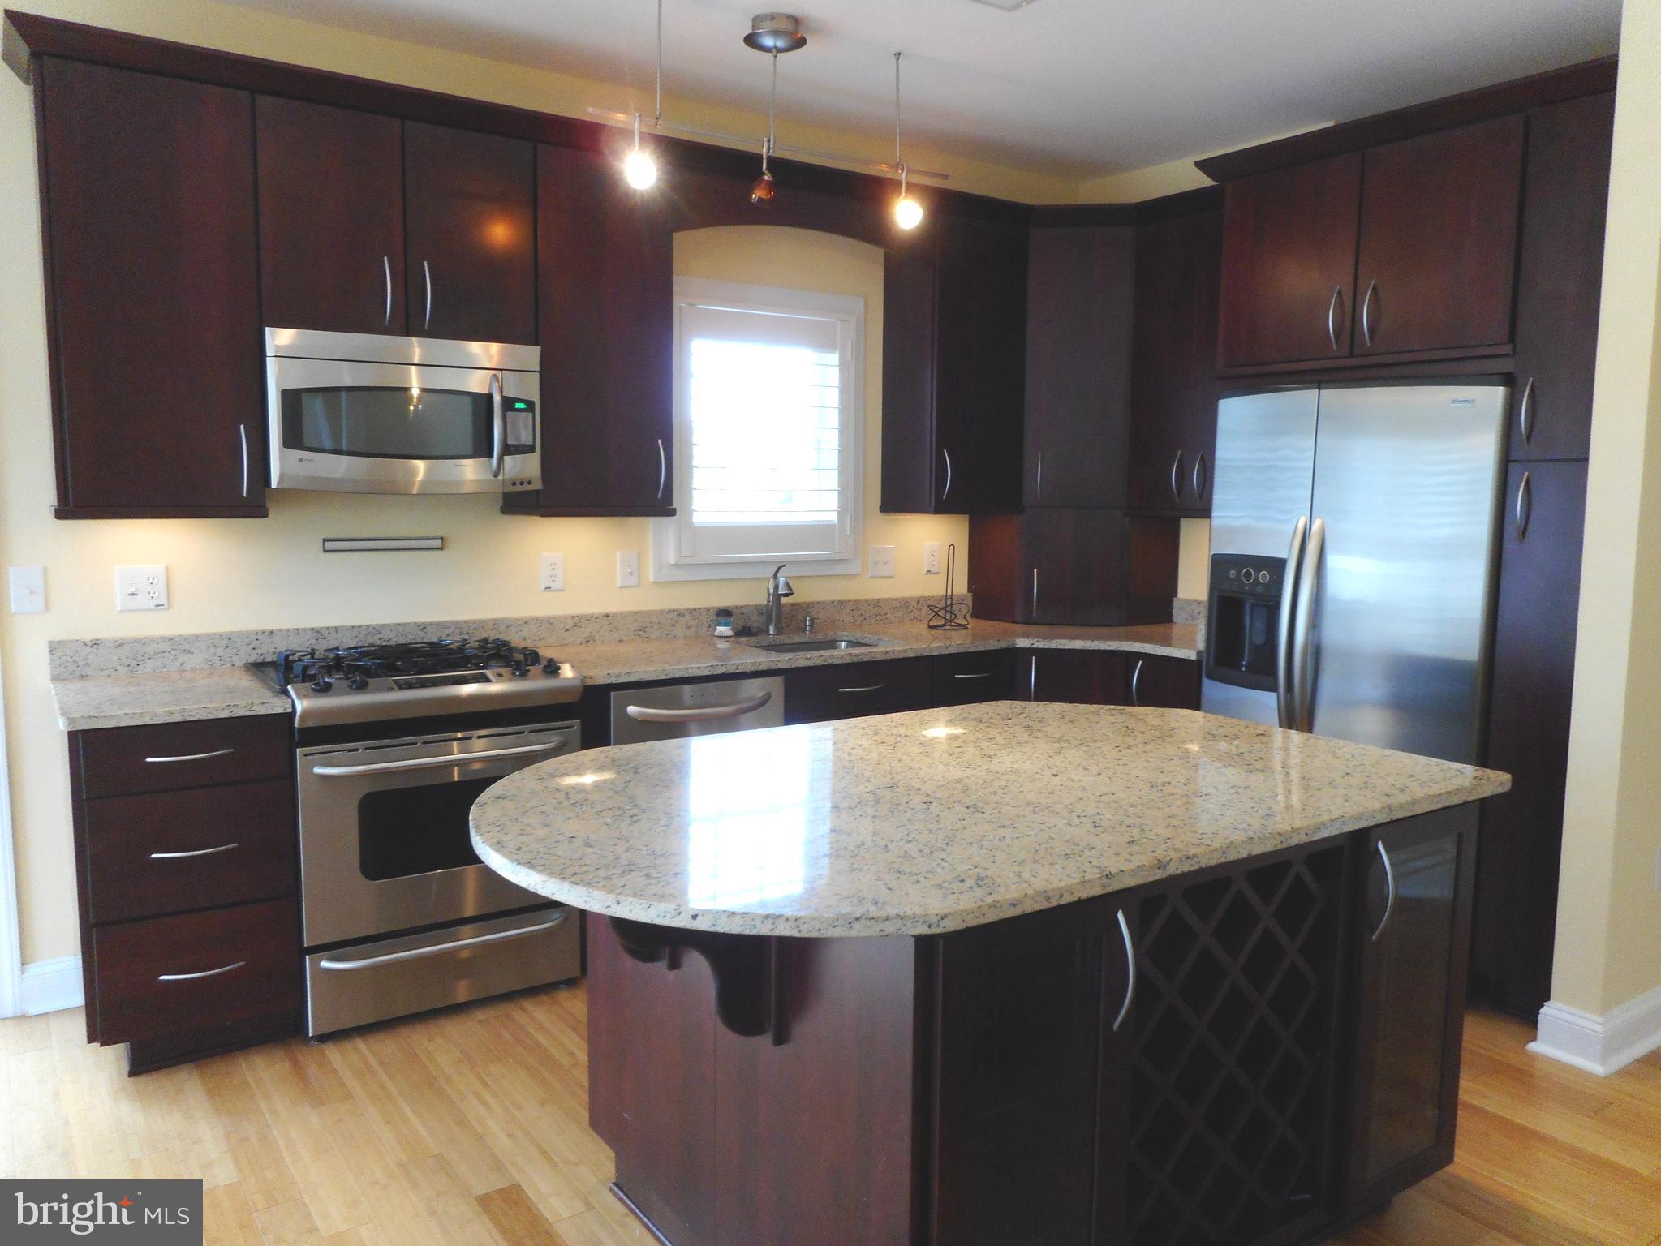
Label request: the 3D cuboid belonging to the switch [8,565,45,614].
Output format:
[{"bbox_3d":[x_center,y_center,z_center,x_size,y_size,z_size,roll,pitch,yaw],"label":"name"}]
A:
[{"bbox_3d":[-2.136,-0.089,3.198,0.072,0.117,0.012,-4,8,-34],"label":"switch"}]

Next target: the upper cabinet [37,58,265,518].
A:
[{"bbox_3d":[-1.786,-0.830,3.161,0.476,1.089,0.332,-4,8,-33],"label":"upper cabinet"}]

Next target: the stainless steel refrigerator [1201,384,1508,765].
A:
[{"bbox_3d":[1.755,0.168,3.771,0.745,1.755,0.915,-4,8,-34],"label":"stainless steel refrigerator"}]

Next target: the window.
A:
[{"bbox_3d":[-0.253,-0.696,4.426,0.913,1.060,0.080,-4,8,-34],"label":"window"}]

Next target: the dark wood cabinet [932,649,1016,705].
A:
[{"bbox_3d":[0.341,0.505,4.582,0.378,0.879,0.614,-4,8,-33],"label":"dark wood cabinet"}]

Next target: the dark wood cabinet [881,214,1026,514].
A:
[{"bbox_3d":[0.482,-0.972,4.665,0.444,1.089,0.332,-4,8,-33],"label":"dark wood cabinet"}]

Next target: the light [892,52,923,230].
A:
[{"bbox_3d":[0.240,-1.478,3.700,0.099,0.511,0.089,-4,8,-33],"label":"light"}]

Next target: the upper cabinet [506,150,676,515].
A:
[{"bbox_3d":[-0.777,-0.893,3.830,0.446,1.089,0.332,-4,8,-33],"label":"upper cabinet"}]

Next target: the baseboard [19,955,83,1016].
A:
[{"bbox_3d":[-2.162,1.013,3.327,0.143,0.149,0.018,-4,8,-33],"label":"baseboard"}]

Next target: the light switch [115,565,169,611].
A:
[{"bbox_3d":[-1.917,-0.097,3.349,0.119,0.118,0.012,-4,8,-34],"label":"light switch"}]

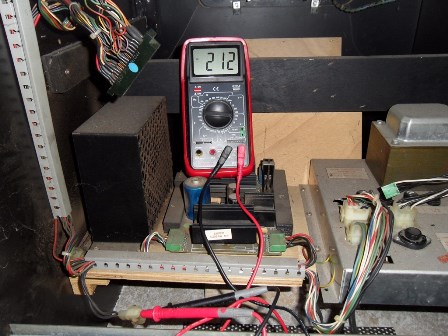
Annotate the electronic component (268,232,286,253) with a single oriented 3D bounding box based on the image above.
[{"bbox_3d":[0.066,0.091,0.442,0.021,0.011,0.024,1,28,1],"label":"electronic component"}]

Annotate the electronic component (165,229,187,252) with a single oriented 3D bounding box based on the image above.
[{"bbox_3d":[-0.059,0.089,0.444,0.021,0.011,0.030,1,28,1],"label":"electronic component"}]

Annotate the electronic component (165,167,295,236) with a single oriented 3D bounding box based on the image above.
[{"bbox_3d":[0.010,0.038,0.522,0.167,0.047,0.163,1,28,1],"label":"electronic component"}]

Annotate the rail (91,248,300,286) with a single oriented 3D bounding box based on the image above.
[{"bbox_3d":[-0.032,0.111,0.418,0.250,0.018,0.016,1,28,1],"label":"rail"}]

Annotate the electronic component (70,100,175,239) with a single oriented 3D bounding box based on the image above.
[{"bbox_3d":[-0.124,-0.003,0.490,0.074,0.149,0.141,3,28,4],"label":"electronic component"}]

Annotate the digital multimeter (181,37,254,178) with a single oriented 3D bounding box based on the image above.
[{"bbox_3d":[-0.009,-0.083,0.515,0.096,0.193,0.042,-2,-3,0],"label":"digital multimeter"}]

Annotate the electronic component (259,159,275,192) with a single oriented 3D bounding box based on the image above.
[{"bbox_3d":[0.062,0.012,0.548,0.022,0.051,0.017,1,28,1],"label":"electronic component"}]

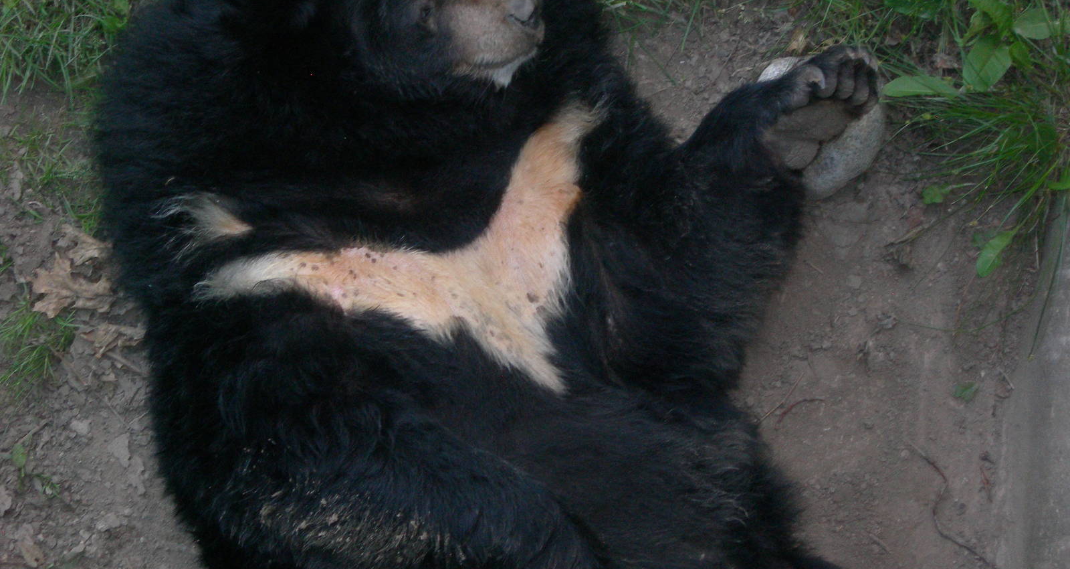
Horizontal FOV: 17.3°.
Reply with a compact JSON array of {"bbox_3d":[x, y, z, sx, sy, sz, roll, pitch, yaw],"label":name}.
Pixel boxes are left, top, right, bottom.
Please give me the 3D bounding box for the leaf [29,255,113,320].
[{"bbox_3d":[-0.648,0.001,4.934,0.117,0.025,0.105,0,52,0],"label":"leaf"}]

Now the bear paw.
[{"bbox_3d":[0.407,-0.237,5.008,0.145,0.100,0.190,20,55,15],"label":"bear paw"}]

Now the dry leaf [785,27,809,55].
[{"bbox_3d":[0.392,-0.359,5.213,0.020,0.018,0.051,21,55,16],"label":"dry leaf"}]

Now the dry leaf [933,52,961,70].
[{"bbox_3d":[0.606,-0.325,5.188,0.035,0.015,0.029,24,56,18],"label":"dry leaf"}]

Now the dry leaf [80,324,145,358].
[{"bbox_3d":[-0.582,0.073,4.877,0.081,0.025,0.041,-19,54,-15],"label":"dry leaf"}]

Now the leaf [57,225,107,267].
[{"bbox_3d":[-0.642,-0.062,4.983,0.057,0.025,0.068,-30,58,-21],"label":"leaf"}]

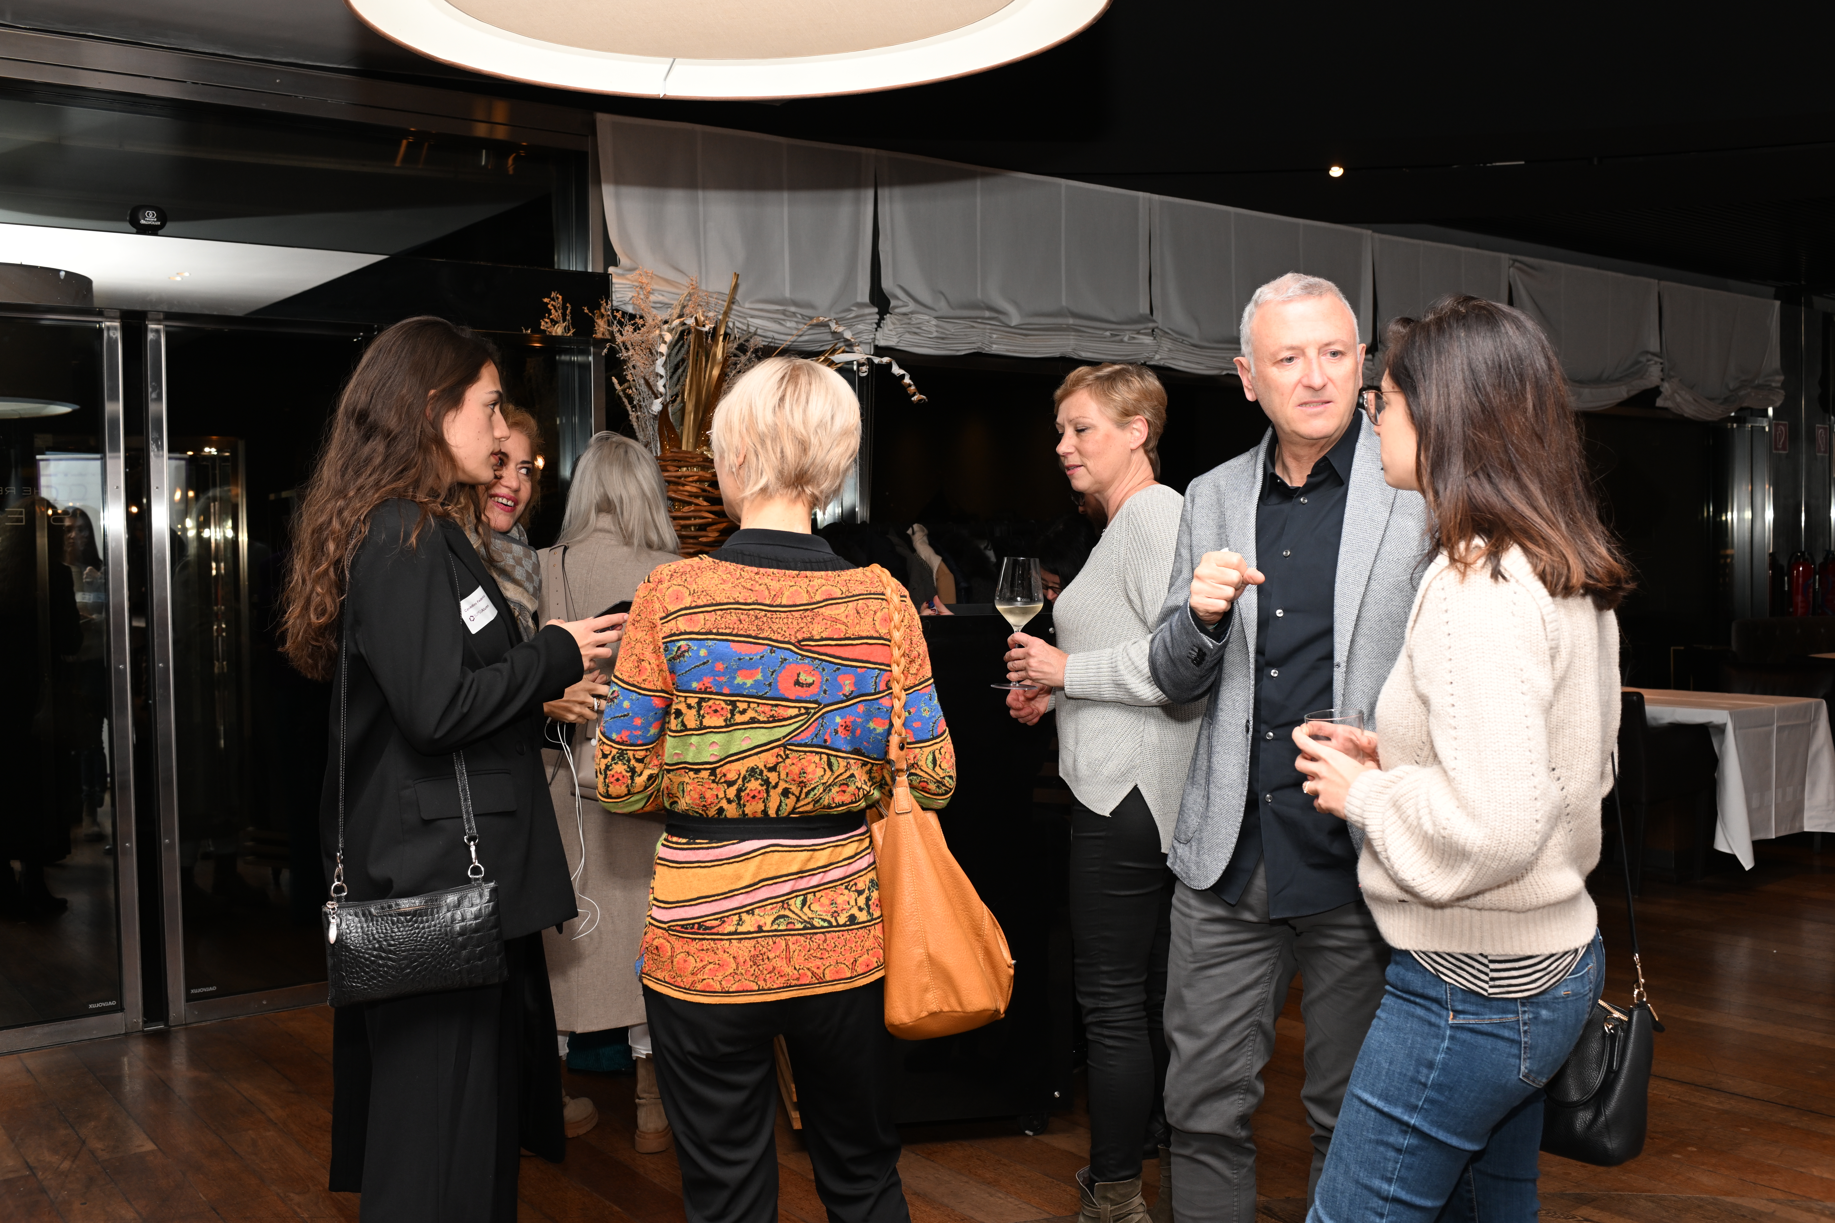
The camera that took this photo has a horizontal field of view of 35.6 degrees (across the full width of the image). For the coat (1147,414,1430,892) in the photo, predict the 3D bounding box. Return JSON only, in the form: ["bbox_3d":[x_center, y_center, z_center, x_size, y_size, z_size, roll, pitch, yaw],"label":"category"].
[{"bbox_3d":[0.532,0.057,3.930,0.460,0.650,0.310,-1,2,-5],"label":"coat"}]

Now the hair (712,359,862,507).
[{"bbox_3d":[-0.174,-0.235,3.740,0.195,0.205,0.205,-2,2,-18],"label":"hair"}]

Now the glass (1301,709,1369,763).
[{"bbox_3d":[0.498,0.159,3.400,0.077,0.090,0.077,-1,2,0],"label":"glass"}]

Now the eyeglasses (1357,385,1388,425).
[{"bbox_3d":[0.591,-0.239,3.330,0.140,0.047,0.140,0,2,24],"label":"eyeglasses"}]

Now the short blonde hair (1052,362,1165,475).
[{"bbox_3d":[0.354,-0.347,5.200,0.205,0.210,0.180,-2,2,-37],"label":"short blonde hair"}]

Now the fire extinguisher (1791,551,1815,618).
[{"bbox_3d":[5.552,-0.126,17.900,0.170,0.520,0.160,0,2,38],"label":"fire extinguisher"}]

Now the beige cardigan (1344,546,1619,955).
[{"bbox_3d":[0.667,0.146,3.350,0.290,0.500,0.430,0,2,29],"label":"beige cardigan"}]

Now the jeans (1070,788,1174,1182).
[{"bbox_3d":[0.389,0.629,5.220,0.270,0.810,0.340,-1,2,5],"label":"jeans"}]

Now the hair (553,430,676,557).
[{"bbox_3d":[-0.679,-0.269,6.450,0.255,0.285,0.220,-1,2,6],"label":"hair"}]

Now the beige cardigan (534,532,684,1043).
[{"bbox_3d":[-0.688,0.376,6.450,0.470,1.130,0.300,-1,2,7],"label":"beige cardigan"}]

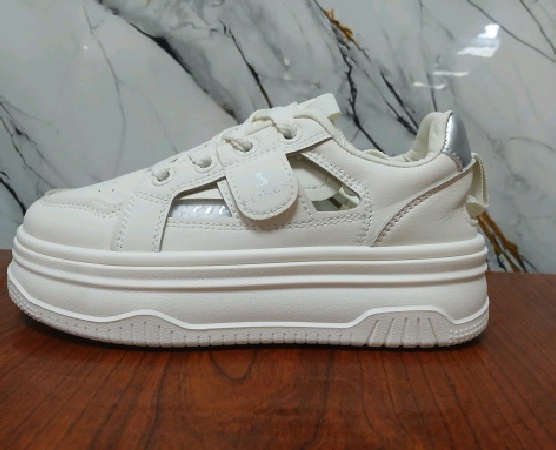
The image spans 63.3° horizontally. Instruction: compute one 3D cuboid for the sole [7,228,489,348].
[{"bbox_3d":[-0.021,0.029,0.259,0.274,0.051,0.100,1,5,3],"label":"sole"}]

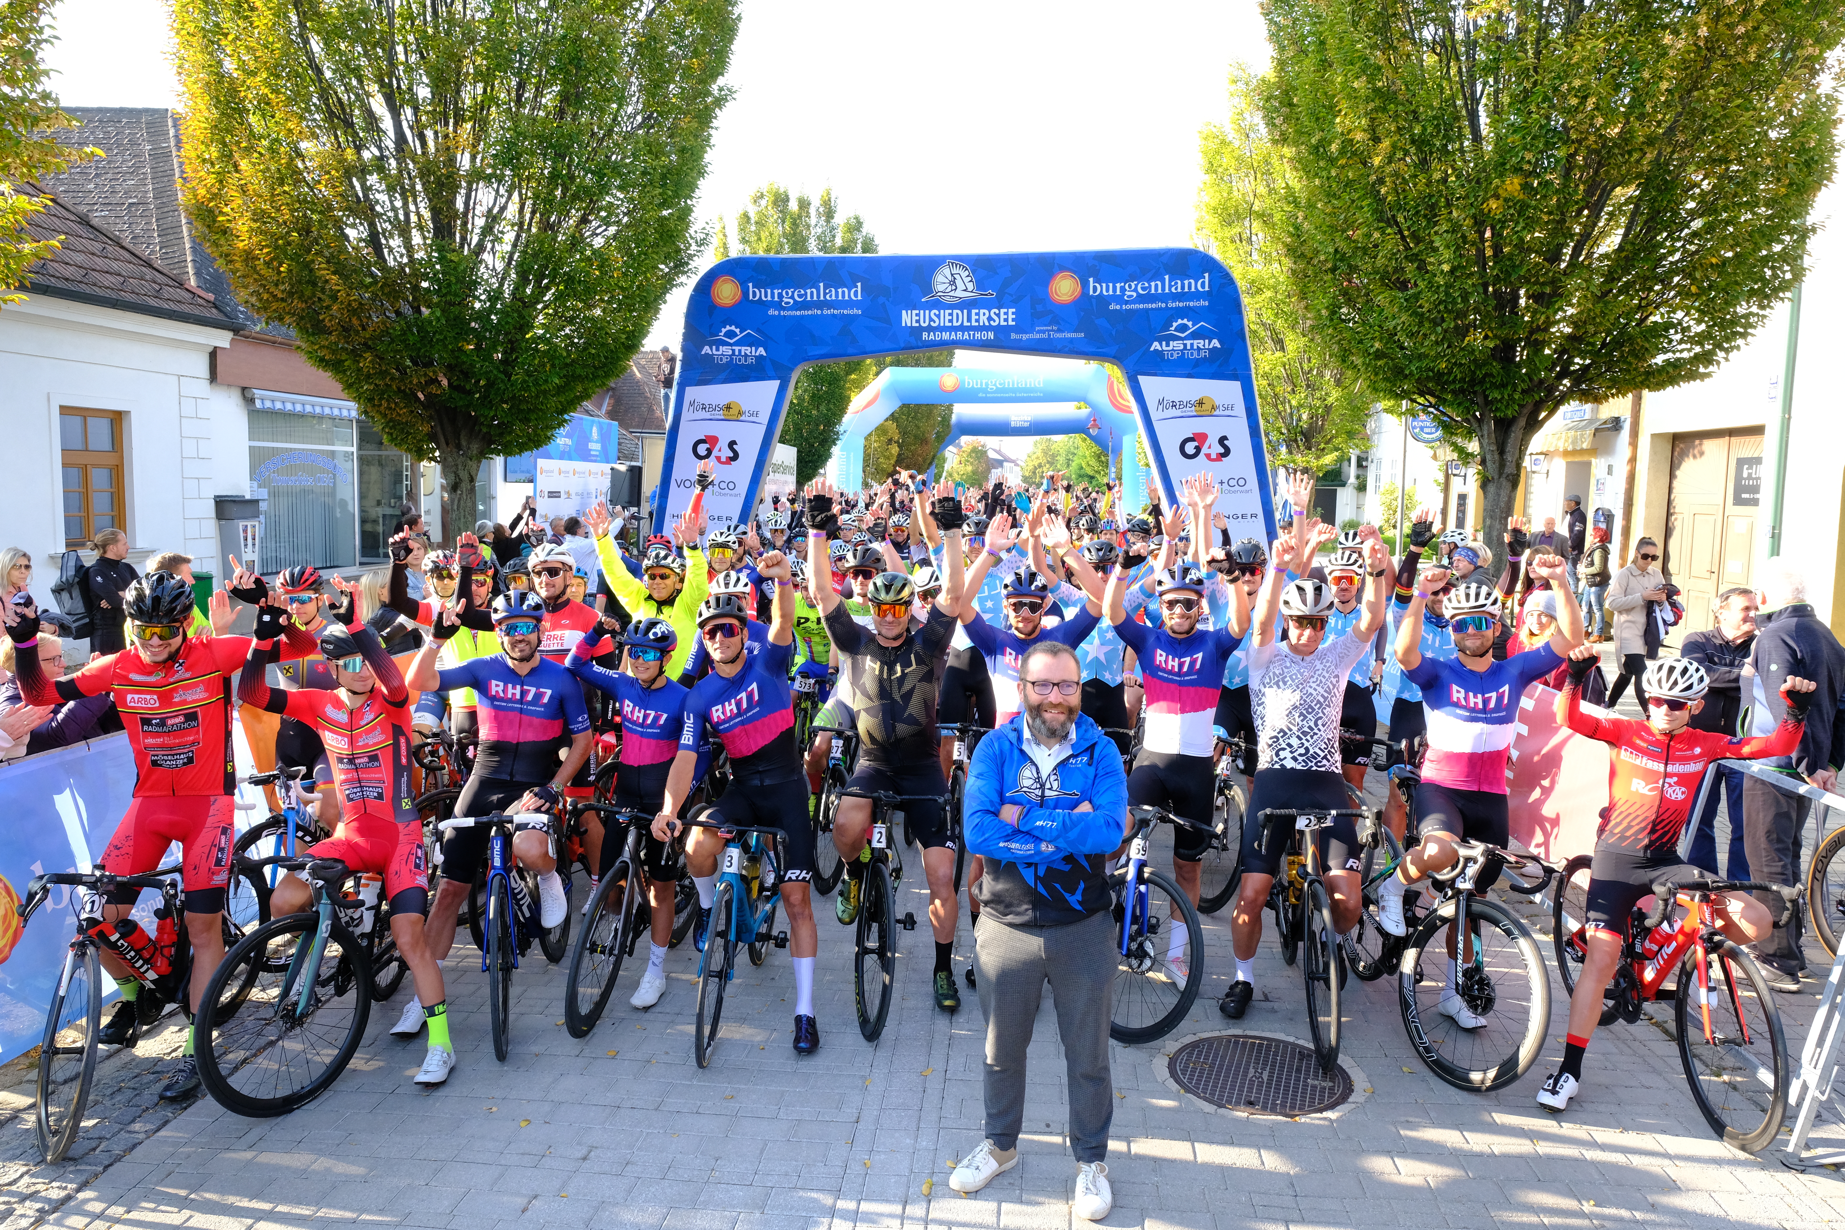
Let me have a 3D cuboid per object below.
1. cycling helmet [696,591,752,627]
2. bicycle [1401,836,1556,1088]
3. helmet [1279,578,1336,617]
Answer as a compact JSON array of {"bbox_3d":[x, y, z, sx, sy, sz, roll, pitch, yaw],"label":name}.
[{"bbox_3d":[-0.781,-0.017,4.830,0.215,0.158,0.280,1,6,8],"label":"cycling helmet"},{"bbox_3d":[2.060,1.200,4.942,0.450,0.980,1.640,4,6,-4],"label":"bicycle"},{"bbox_3d":[1.546,-0.070,4.940,0.220,0.180,0.290,1,14,10],"label":"helmet"}]

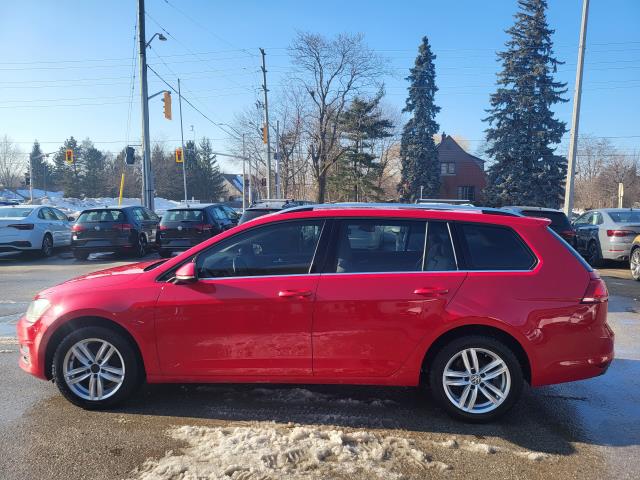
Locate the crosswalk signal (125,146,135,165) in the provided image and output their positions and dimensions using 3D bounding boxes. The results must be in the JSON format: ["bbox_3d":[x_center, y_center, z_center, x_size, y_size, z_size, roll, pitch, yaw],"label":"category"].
[{"bbox_3d":[-8.608,-3.809,21.800,0.420,0.800,0.400,1,4,18],"label":"crosswalk signal"}]

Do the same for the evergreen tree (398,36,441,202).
[{"bbox_3d":[9.657,-10.686,46.617,4.200,17.620,4.200,0,4,0],"label":"evergreen tree"}]

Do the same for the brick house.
[{"bbox_3d":[13.304,-7.057,53.087,7.800,8.100,9.000,0,5,0],"label":"brick house"}]

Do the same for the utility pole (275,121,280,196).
[{"bbox_3d":[-2.547,-4.024,28.762,0.300,6.085,0.300,0,5,0],"label":"utility pole"}]

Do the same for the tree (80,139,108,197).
[{"bbox_3d":[-29.864,-8.958,63.477,3.861,8.767,3.861,0,5,0],"label":"tree"}]

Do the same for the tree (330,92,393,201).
[{"bbox_3d":[3.533,-7.148,40.536,5.288,10.347,5.288,0,5,0],"label":"tree"}]

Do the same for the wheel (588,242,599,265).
[{"bbox_3d":[6.666,0.285,11.640,0.210,0.510,0.510,1,4,11],"label":"wheel"}]

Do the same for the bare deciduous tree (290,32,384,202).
[{"bbox_3d":[1.396,-8.811,37.384,7.273,14.181,7.273,0,5,0],"label":"bare deciduous tree"}]

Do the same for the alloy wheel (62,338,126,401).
[{"bbox_3d":[-1.605,0.924,3.512,0.455,0.455,0.190,0,4,5],"label":"alloy wheel"}]

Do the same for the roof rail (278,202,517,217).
[{"bbox_3d":[0.533,-0.220,3.441,1.815,0.110,0.060,1,5,3],"label":"roof rail"}]

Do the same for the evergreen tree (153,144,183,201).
[{"bbox_3d":[-22.184,-8.583,70.364,4.600,10.380,4.600,0,4,0],"label":"evergreen tree"}]

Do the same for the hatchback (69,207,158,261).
[{"bbox_3d":[-6.092,-0.291,15.006,1.820,1.460,4.270,-1,4,-5],"label":"hatchback"}]

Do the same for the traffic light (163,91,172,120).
[{"bbox_3d":[-6.916,-6.077,21.800,0.450,1.150,0.580,1,4,12],"label":"traffic light"}]

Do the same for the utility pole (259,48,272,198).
[{"bbox_3d":[-3.571,-7.049,32.518,0.600,11.463,0.450,-1,5,0],"label":"utility pole"}]

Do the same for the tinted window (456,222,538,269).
[{"bbox_3d":[1.203,0.041,3.276,0.520,0.335,0.060,1,-14,3],"label":"tinted window"}]

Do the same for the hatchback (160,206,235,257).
[{"bbox_3d":[-3.521,-0.313,15.156,1.820,1.460,4.270,0,4,6],"label":"hatchback"}]

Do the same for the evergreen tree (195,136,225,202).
[{"bbox_3d":[-15.606,-8.899,68.393,4.400,11.230,4.400,0,4,0],"label":"evergreen tree"}]

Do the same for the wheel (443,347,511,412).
[{"bbox_3d":[1.054,0.935,3.268,0.450,0.450,0.180,1,5,3],"label":"wheel"}]

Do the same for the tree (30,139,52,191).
[{"bbox_3d":[-38.177,-9.235,65.464,3.295,8.514,3.295,0,5,0],"label":"tree"}]

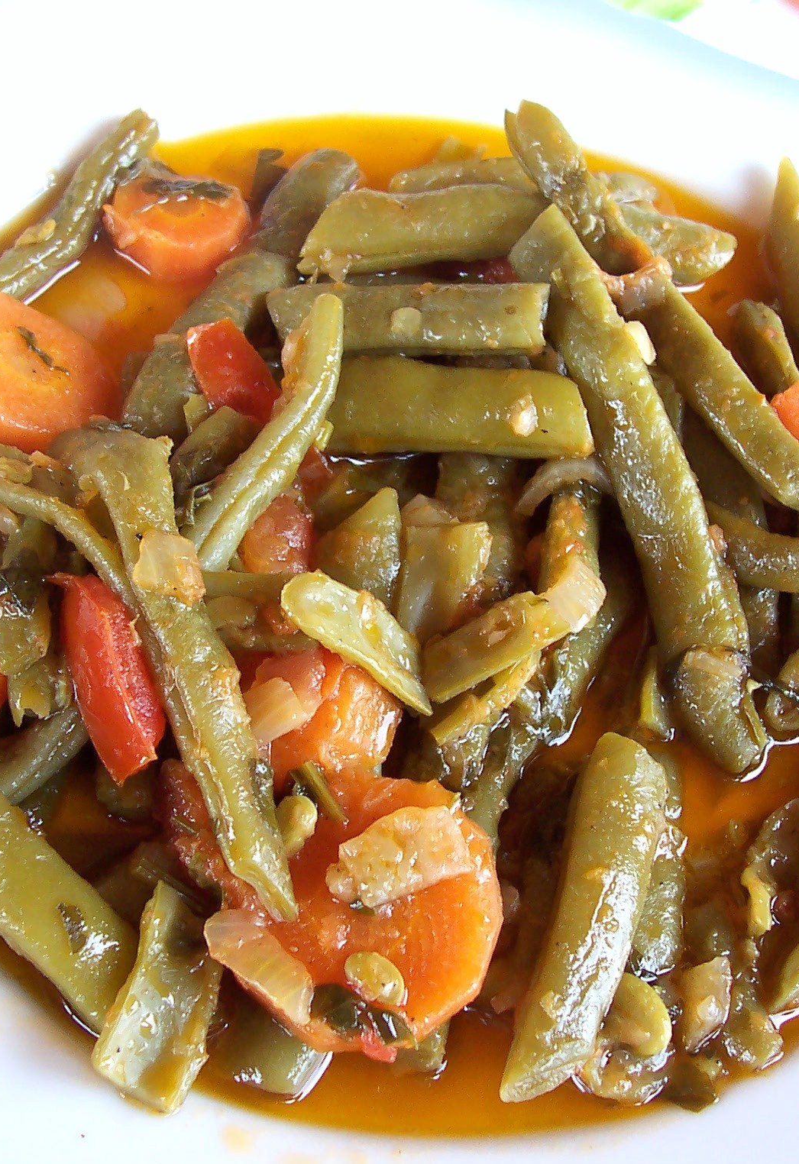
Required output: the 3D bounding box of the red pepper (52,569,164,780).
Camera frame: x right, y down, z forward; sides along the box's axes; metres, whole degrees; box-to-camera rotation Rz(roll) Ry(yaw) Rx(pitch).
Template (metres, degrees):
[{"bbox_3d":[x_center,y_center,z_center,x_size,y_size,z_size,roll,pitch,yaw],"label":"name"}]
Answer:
[{"bbox_3d":[-0.038,0.013,0.219,0.011,0.009,0.026,-17,64,-15],"label":"red pepper"}]

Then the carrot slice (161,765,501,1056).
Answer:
[{"bbox_3d":[-0.006,0.041,0.207,0.035,0.009,0.035,1,63,-3],"label":"carrot slice"}]

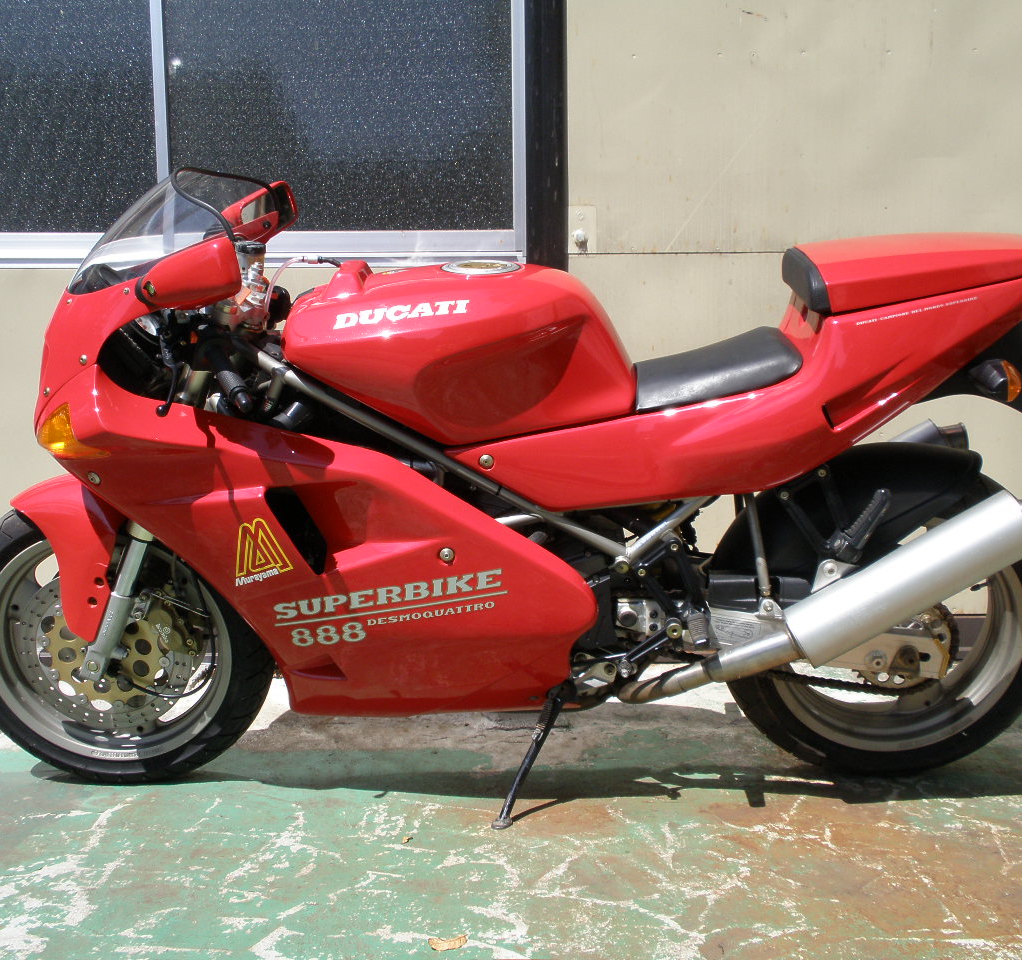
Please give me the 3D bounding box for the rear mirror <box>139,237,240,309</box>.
[{"bbox_3d":[-0.485,-0.308,2.041,0.160,0.095,0.140,-6,20,-14],"label":"rear mirror"}]

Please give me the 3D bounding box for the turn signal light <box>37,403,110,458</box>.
[{"bbox_3d":[-0.715,-0.079,2.238,0.120,0.085,0.100,-9,21,-23],"label":"turn signal light"}]

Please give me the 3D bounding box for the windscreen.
[{"bbox_3d":[-0.583,-0.422,2.292,0.340,0.220,0.420,0,19,0],"label":"windscreen"}]

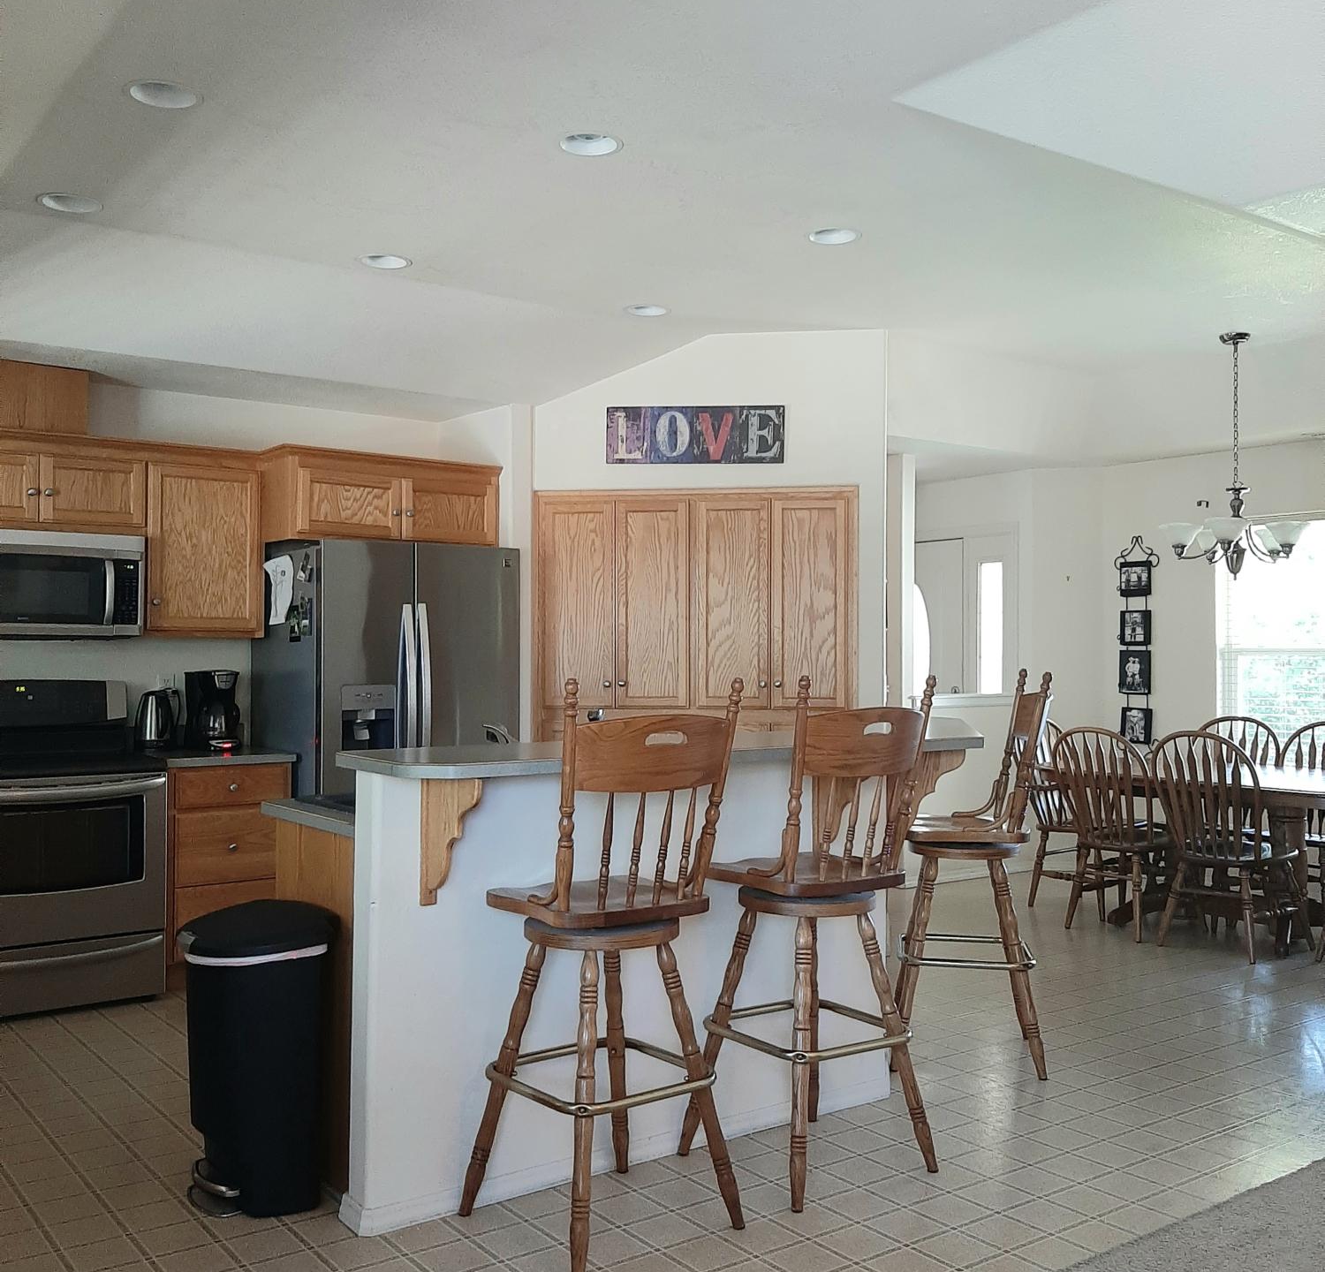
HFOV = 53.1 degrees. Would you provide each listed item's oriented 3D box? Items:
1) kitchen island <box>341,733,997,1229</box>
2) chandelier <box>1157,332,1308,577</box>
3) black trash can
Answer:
[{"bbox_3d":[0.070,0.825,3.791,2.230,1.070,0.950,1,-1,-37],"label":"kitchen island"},{"bbox_3d":[2.539,-0.800,5.910,0.665,1.075,0.665,1,-1,-36],"label":"chandelier"},{"bbox_3d":[-1.010,1.012,3.204,0.310,0.675,0.380,1,-1,-36],"label":"black trash can"}]

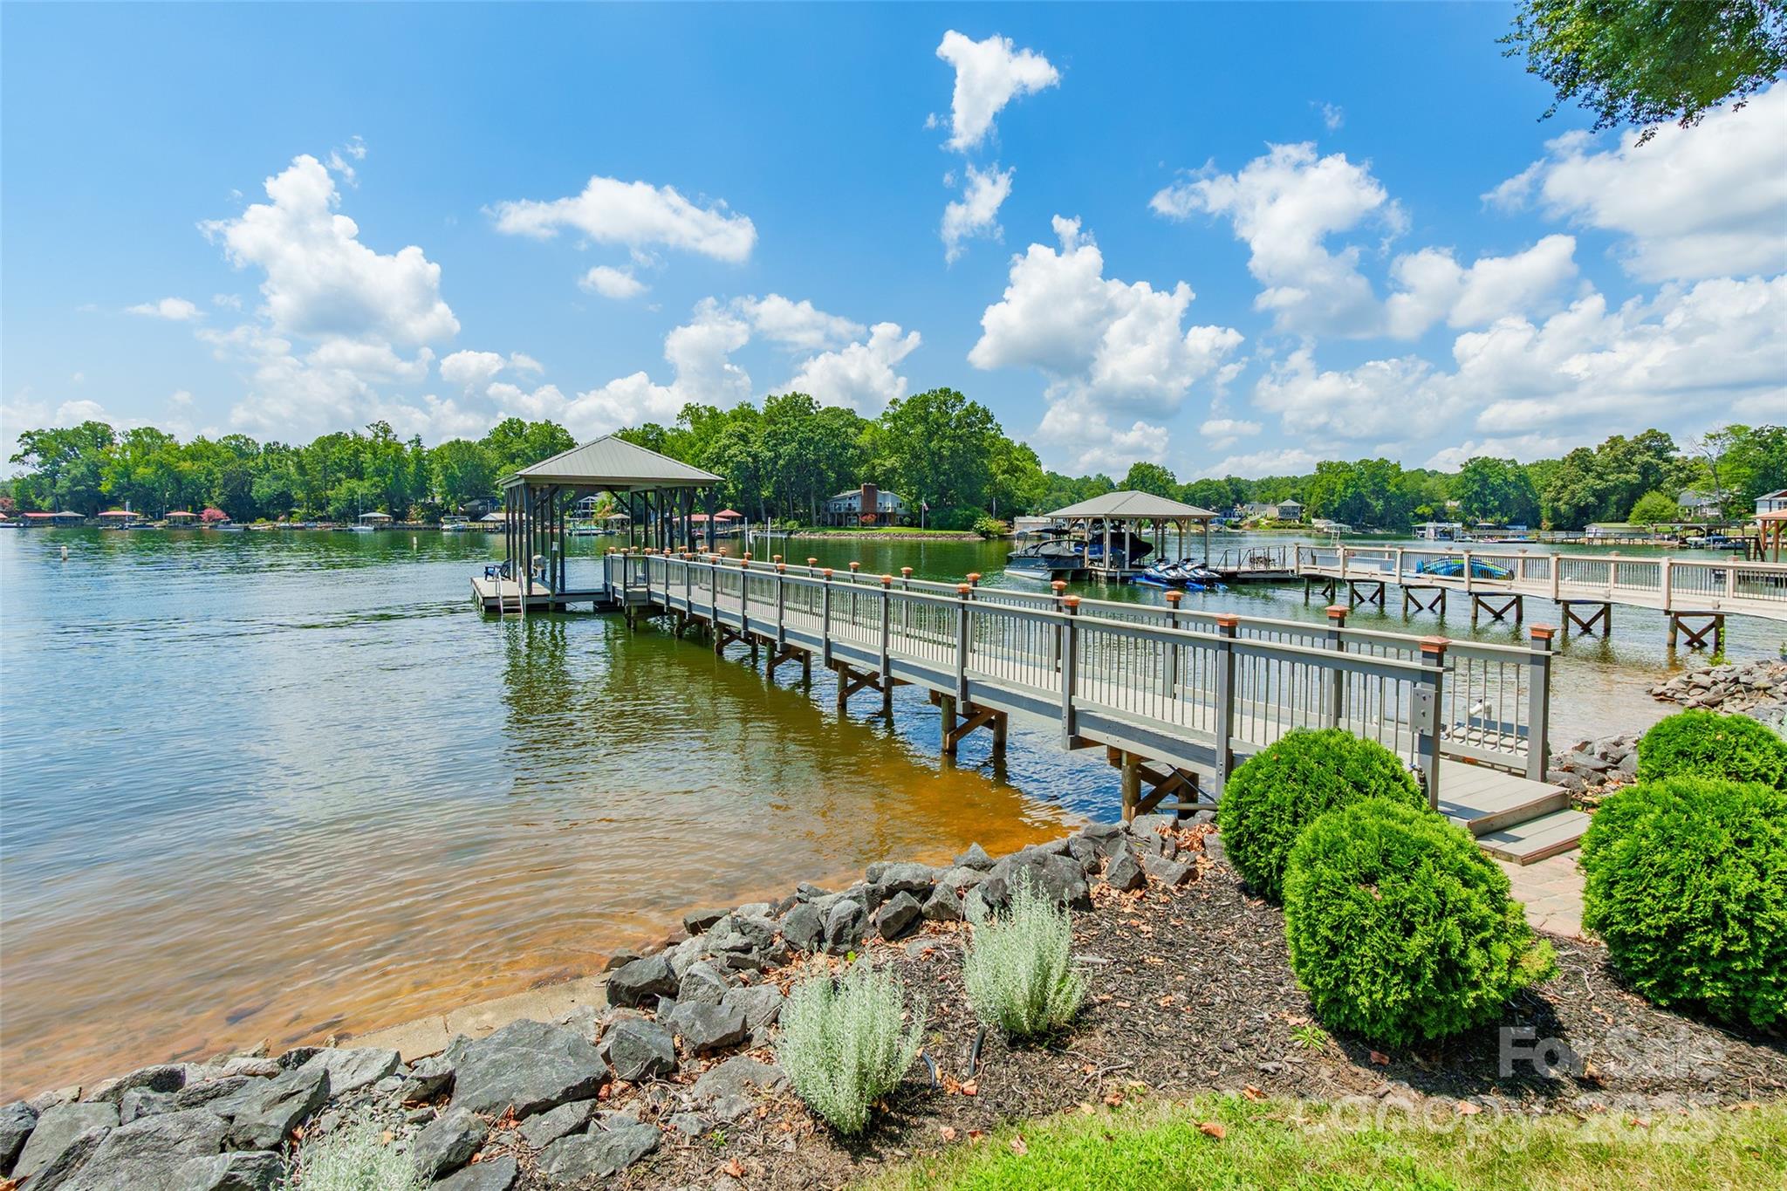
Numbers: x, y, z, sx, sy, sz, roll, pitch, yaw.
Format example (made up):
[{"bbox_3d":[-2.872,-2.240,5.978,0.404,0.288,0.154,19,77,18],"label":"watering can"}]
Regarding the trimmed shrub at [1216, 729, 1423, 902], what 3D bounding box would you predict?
[{"bbox_3d":[2.450,1.259,4.593,1.060,0.970,1.050,0,6,0],"label":"trimmed shrub"}]

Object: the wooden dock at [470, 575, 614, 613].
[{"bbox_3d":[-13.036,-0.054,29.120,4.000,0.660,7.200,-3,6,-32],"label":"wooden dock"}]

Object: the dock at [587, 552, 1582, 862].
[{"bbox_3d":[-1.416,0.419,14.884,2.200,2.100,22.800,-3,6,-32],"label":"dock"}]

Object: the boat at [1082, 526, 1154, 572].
[{"bbox_3d":[12.100,-2.680,43.544,2.450,2.350,6.400,-1,6,-13],"label":"boat"}]

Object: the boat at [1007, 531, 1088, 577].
[{"bbox_3d":[8.555,-2.350,42.730,2.600,2.650,7.400,-1,6,-9],"label":"boat"}]

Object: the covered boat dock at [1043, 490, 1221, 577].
[{"bbox_3d":[12.994,-3.486,44.349,6.150,4.500,8.500,-1,6,-9],"label":"covered boat dock"}]

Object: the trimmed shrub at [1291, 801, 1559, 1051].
[{"bbox_3d":[2.170,1.348,3.406,0.970,0.940,0.950,0,6,0],"label":"trimmed shrub"}]

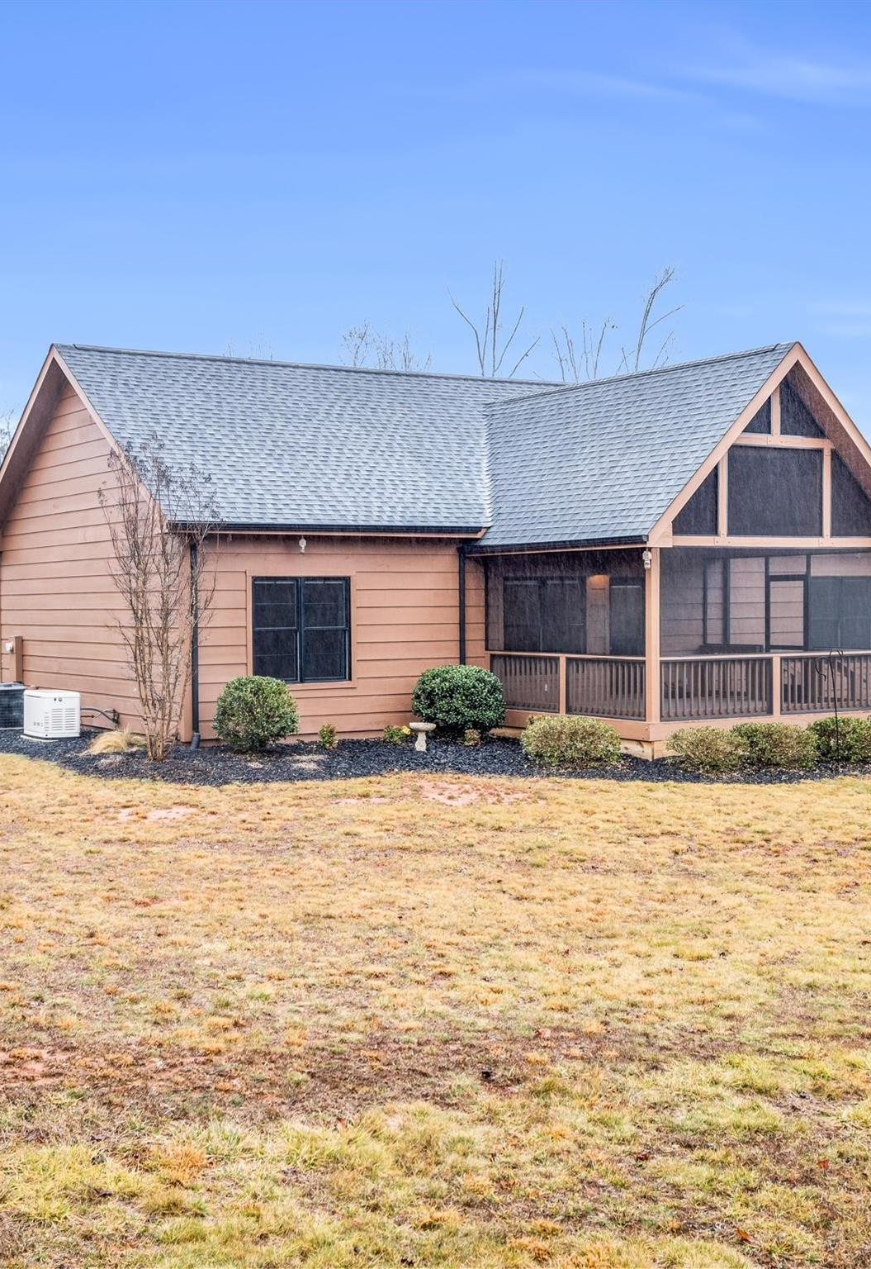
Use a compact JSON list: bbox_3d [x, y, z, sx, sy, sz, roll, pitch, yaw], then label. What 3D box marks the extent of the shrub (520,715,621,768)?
[{"bbox_3d":[1.835,1.421,23.886,1.330,0.720,1.200,-1,1,-31],"label":"shrub"}]

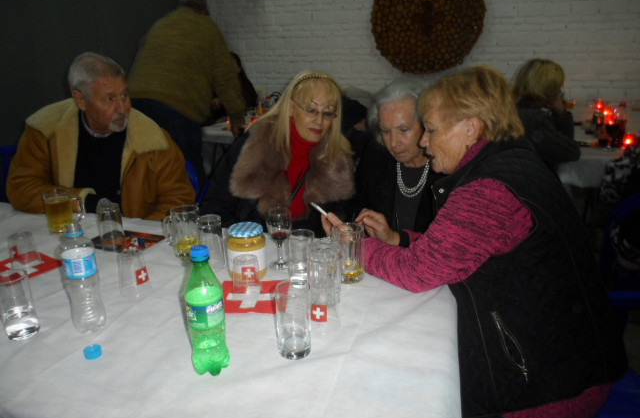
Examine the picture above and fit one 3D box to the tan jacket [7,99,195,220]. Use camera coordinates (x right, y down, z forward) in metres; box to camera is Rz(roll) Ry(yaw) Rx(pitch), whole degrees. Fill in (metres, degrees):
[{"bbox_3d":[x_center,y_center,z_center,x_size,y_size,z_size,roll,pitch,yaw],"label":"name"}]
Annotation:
[{"bbox_3d":[-0.801,-0.081,1.714,0.650,0.630,0.430,-2,16,-6],"label":"tan jacket"}]

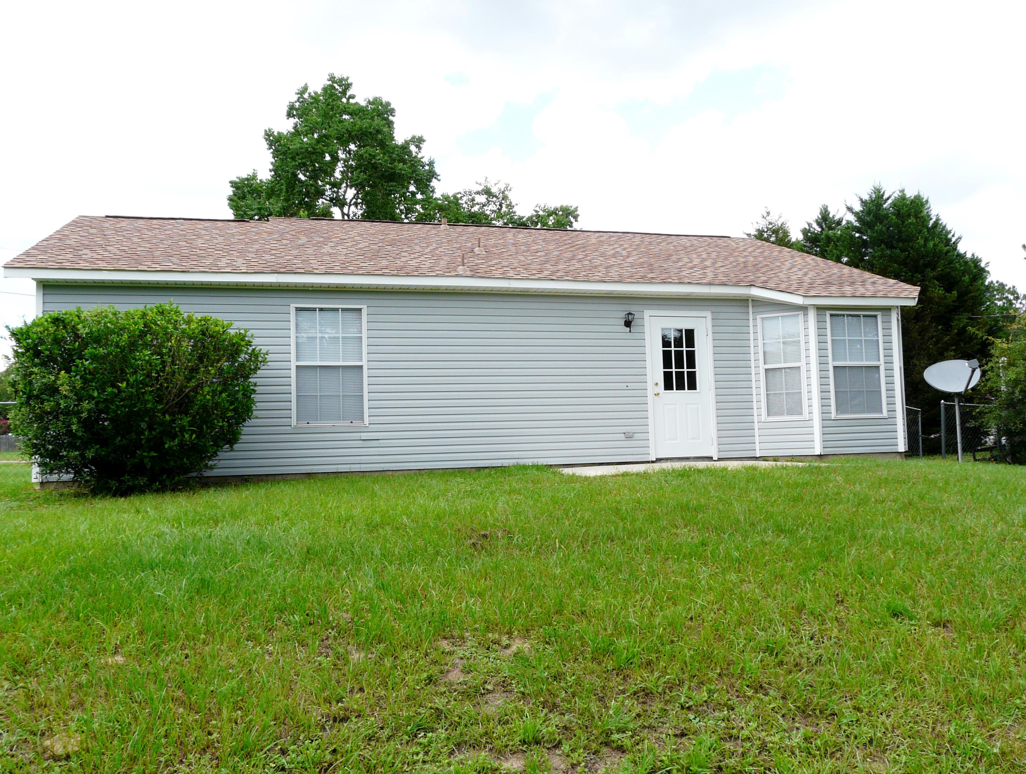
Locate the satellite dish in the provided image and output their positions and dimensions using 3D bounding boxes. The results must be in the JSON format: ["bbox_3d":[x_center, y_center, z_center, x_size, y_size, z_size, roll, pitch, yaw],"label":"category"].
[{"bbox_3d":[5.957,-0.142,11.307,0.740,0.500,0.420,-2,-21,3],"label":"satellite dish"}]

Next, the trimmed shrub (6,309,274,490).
[{"bbox_3d":[-4.148,0.111,9.207,2.650,2.000,1.850,0,-4,-15],"label":"trimmed shrub"}]

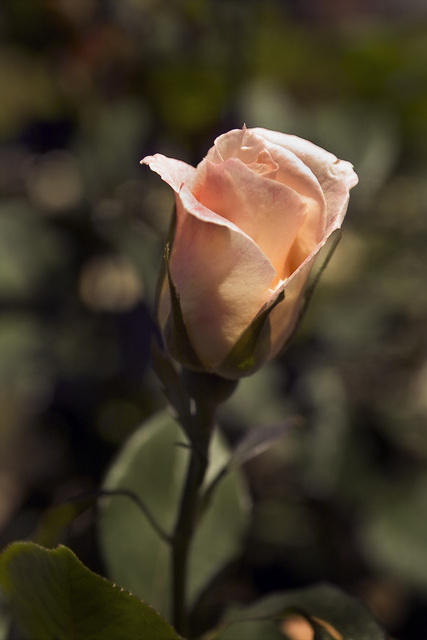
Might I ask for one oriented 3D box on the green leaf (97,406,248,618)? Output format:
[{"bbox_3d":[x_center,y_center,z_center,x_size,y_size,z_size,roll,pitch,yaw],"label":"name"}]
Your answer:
[{"bbox_3d":[-0.010,0.052,0.360,0.040,0.056,0.012,2,-12,0],"label":"green leaf"}]

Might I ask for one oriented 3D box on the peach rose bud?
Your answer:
[{"bbox_3d":[0.008,-0.016,0.320,0.049,0.053,0.047,8,21,-3],"label":"peach rose bud"}]

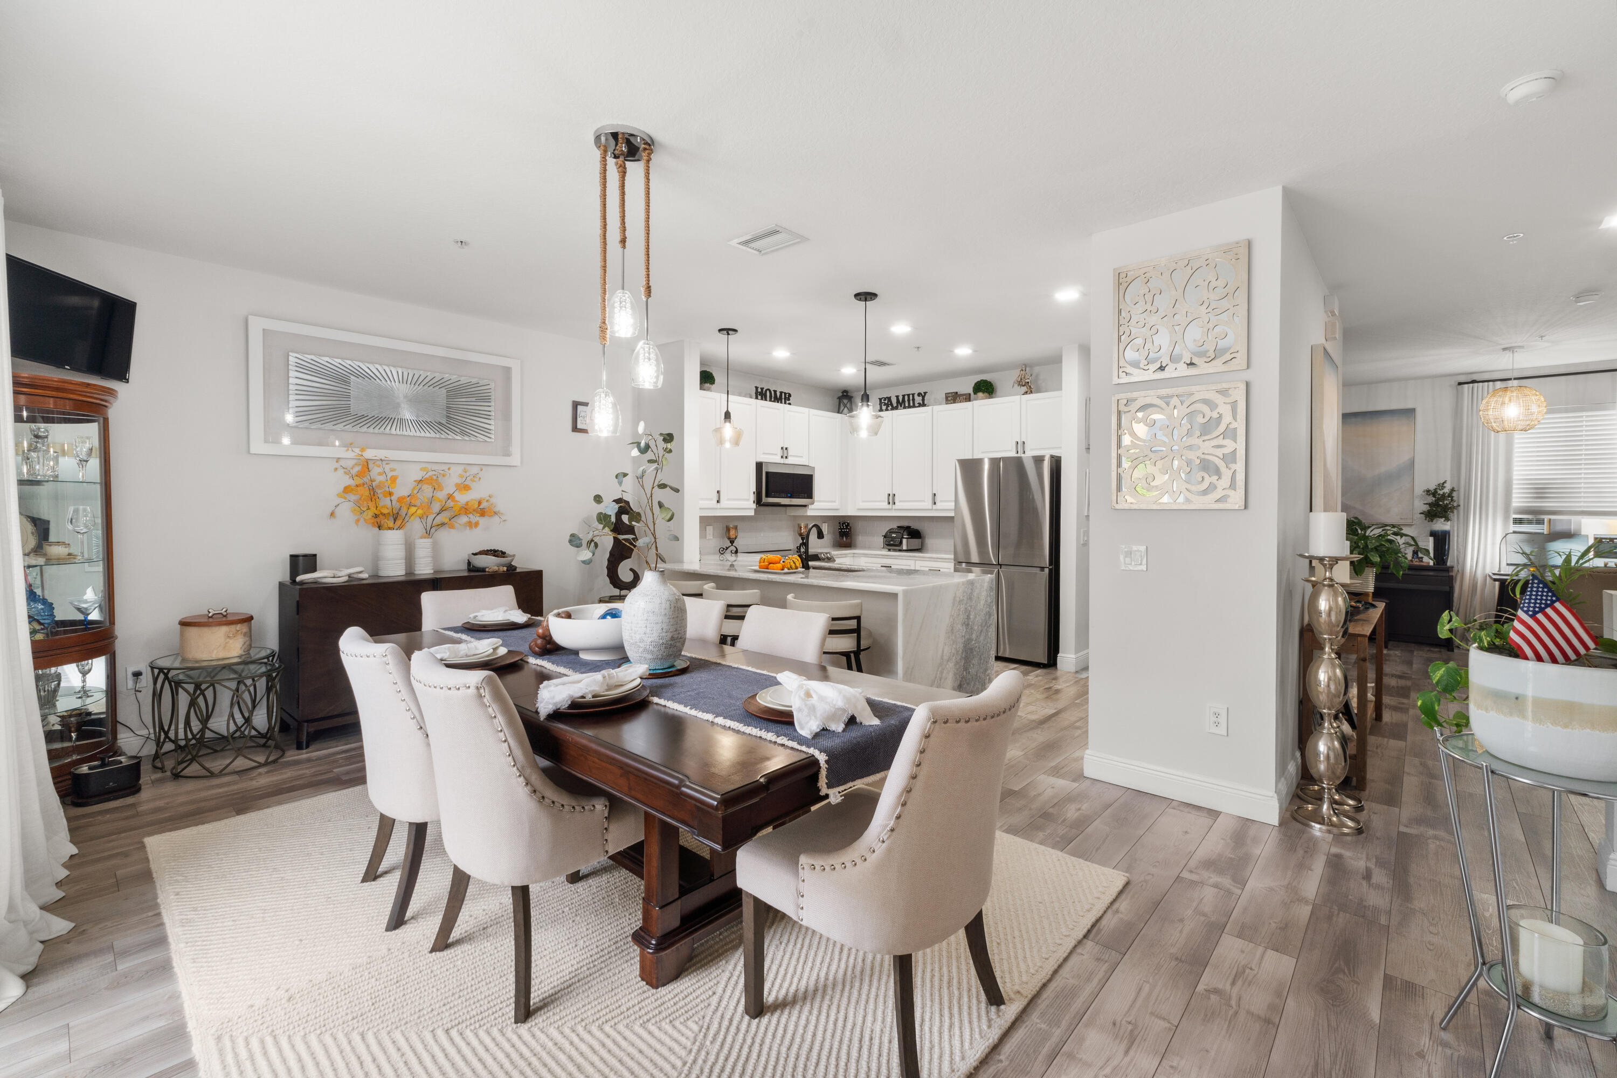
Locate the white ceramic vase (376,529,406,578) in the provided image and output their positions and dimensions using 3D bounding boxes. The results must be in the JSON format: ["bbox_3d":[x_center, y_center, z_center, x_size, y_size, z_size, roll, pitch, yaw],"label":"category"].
[{"bbox_3d":[-2.766,0.106,4.448,0.153,0.300,0.153,2,3,42],"label":"white ceramic vase"}]

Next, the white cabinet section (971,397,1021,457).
[{"bbox_3d":[1.914,-1.061,6.549,0.492,0.546,0.360,2,3,42],"label":"white cabinet section"}]

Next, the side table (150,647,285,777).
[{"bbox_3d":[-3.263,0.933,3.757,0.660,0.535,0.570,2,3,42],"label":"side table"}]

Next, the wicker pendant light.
[{"bbox_3d":[6.096,-1.289,5.837,0.410,0.720,0.410,2,4,41],"label":"wicker pendant light"}]

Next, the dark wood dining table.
[{"bbox_3d":[-0.840,0.885,2.751,2.720,0.762,1.115,2,4,41],"label":"dark wood dining table"}]

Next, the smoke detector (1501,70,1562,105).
[{"bbox_3d":[2.301,-1.435,2.147,0.140,0.050,0.140,2,4,41],"label":"smoke detector"}]

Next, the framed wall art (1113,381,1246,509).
[{"bbox_3d":[1.720,-0.419,3.151,0.565,0.570,0.028,2,3,42],"label":"framed wall art"}]

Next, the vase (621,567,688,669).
[{"bbox_3d":[-0.553,0.283,2.398,0.225,0.360,0.225,0,2,0],"label":"vase"}]

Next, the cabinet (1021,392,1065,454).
[{"bbox_3d":[2.281,-1.044,6.268,0.470,0.590,0.330,2,3,42],"label":"cabinet"}]

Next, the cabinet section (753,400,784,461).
[{"bbox_3d":[-0.510,-1.065,6.855,0.340,0.602,0.385,2,3,42],"label":"cabinet section"}]

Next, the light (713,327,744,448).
[{"bbox_3d":[-0.633,-1.186,5.330,0.243,0.897,0.243,0,2,0],"label":"light"}]

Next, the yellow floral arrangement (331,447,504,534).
[{"bbox_3d":[-2.605,-0.319,4.575,0.420,0.561,1.061,2,3,42],"label":"yellow floral arrangement"}]

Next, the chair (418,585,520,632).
[{"bbox_3d":[-1.721,0.751,3.650,0.530,0.950,0.630,-3,4,-45],"label":"chair"}]

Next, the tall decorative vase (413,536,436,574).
[{"bbox_3d":[-2.645,0.119,4.640,0.118,0.250,0.118,2,3,42],"label":"tall decorative vase"}]

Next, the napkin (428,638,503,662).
[{"bbox_3d":[-1.336,0.427,2.607,0.150,0.065,0.290,2,3,42],"label":"napkin"}]

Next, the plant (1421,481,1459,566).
[{"bbox_3d":[6.320,-0.154,6.735,0.310,0.840,0.300,2,3,42],"label":"plant"}]

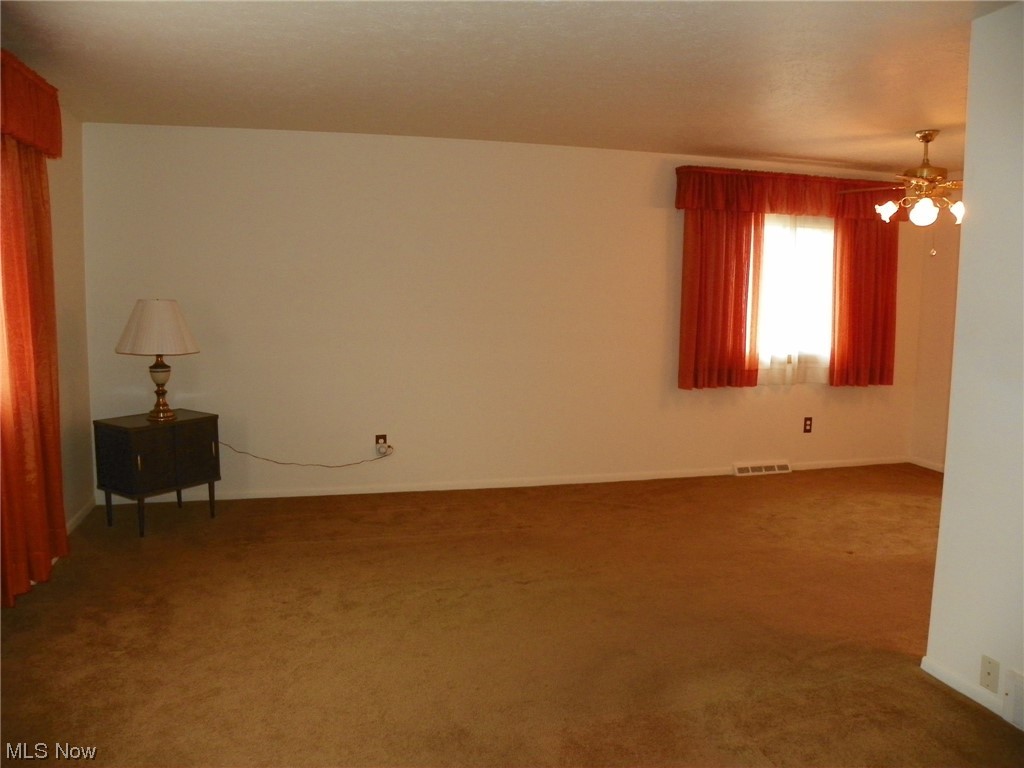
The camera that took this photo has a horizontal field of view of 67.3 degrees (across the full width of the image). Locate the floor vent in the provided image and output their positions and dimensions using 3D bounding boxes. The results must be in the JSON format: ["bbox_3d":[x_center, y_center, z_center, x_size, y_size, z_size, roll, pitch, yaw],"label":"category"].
[{"bbox_3d":[2.039,0.686,6.154,0.500,0.085,0.050,-1,7,-14],"label":"floor vent"}]

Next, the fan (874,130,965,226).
[{"bbox_3d":[2.483,-1.237,4.620,1.100,0.580,1.100,-1,7,-14],"label":"fan"}]

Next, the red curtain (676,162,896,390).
[{"bbox_3d":[2.157,-0.789,5.930,1.920,1.630,0.190,-1,7,-14],"label":"red curtain"}]

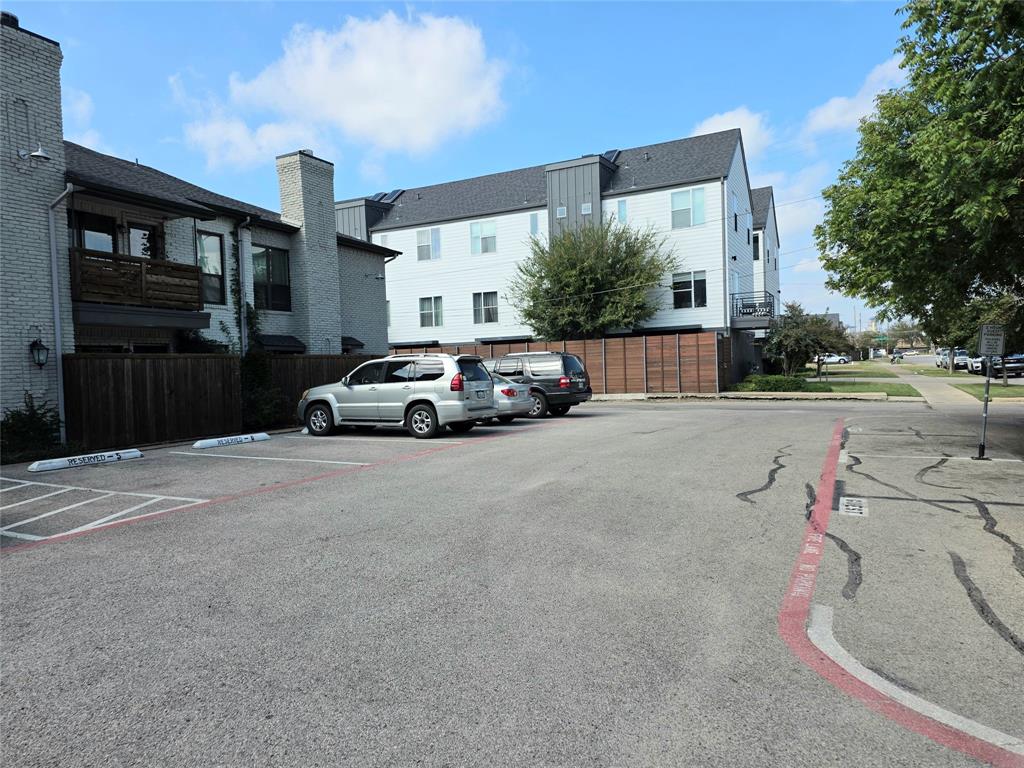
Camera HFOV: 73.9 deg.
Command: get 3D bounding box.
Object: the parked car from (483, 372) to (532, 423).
[{"bbox_3d":[-1.654,0.368,19.325,4.530,1.480,1.700,-1,2,31],"label":"parked car"}]

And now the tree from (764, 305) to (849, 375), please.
[{"bbox_3d":[17.372,-2.616,40.000,4.800,4.300,4.300,-1,2,27],"label":"tree"}]

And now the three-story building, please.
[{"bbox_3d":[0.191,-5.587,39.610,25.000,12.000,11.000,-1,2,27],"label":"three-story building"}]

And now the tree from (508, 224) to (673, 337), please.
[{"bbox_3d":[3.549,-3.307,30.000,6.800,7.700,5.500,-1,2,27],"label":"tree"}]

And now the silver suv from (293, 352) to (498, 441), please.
[{"bbox_3d":[-2.833,0.264,16.462,4.780,1.890,1.880,-1,2,22],"label":"silver suv"}]

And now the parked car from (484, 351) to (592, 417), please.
[{"bbox_3d":[-0.103,0.026,21.994,5.240,1.960,2.000,-1,2,26],"label":"parked car"}]

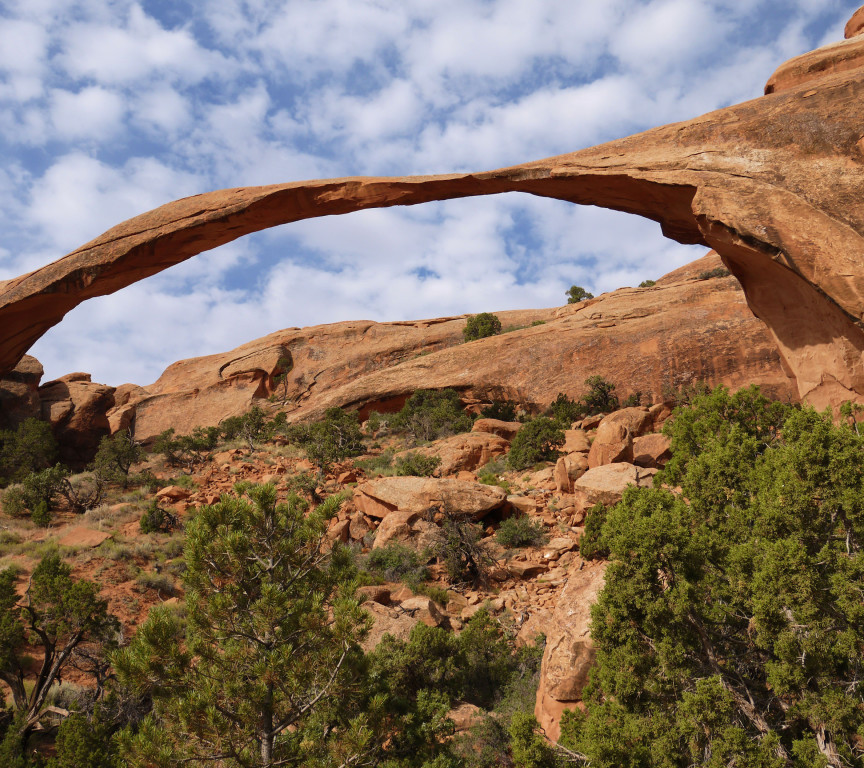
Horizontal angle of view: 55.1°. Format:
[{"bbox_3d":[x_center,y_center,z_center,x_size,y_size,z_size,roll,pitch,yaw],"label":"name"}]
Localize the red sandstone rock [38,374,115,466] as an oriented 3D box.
[{"bbox_3d":[-32.619,3.349,76.000,6.764,8.188,6.088,4,-10,-23],"label":"red sandstone rock"}]

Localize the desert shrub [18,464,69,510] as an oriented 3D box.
[{"bbox_3d":[-28.611,7.622,61.000,3.680,3.290,3.130,5,-12,-25],"label":"desert shrub"}]

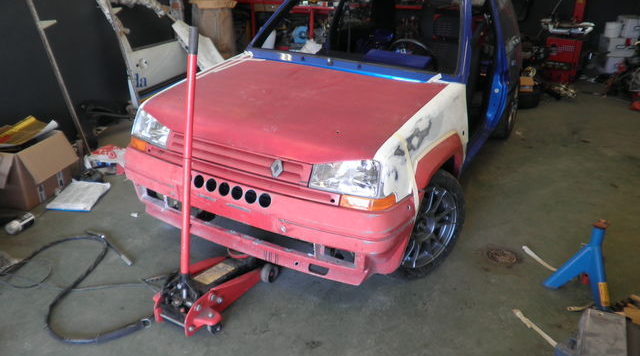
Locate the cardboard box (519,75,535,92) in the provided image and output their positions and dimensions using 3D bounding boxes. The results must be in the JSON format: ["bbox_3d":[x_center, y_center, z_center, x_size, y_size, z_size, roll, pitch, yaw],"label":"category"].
[{"bbox_3d":[2.325,-1.063,5.423,0.155,0.165,0.140,2,24,0],"label":"cardboard box"}]

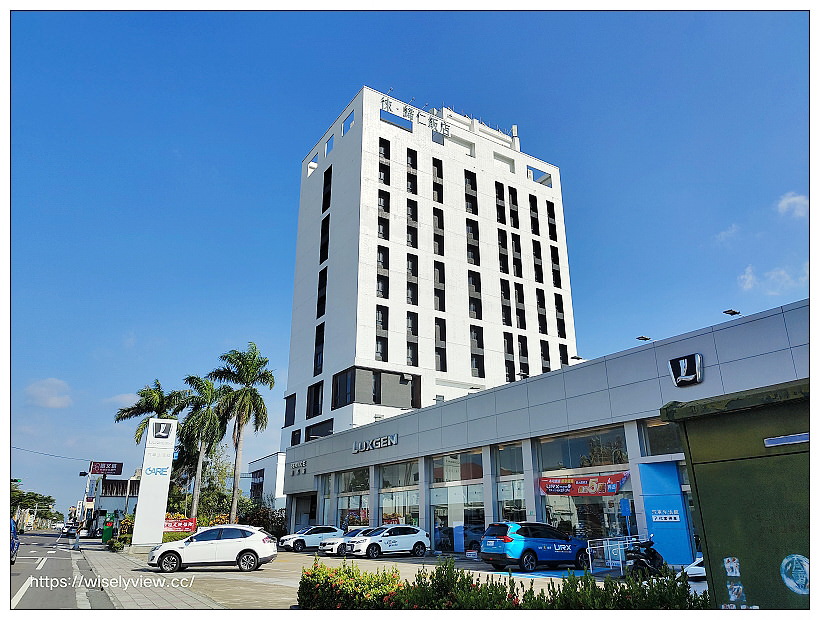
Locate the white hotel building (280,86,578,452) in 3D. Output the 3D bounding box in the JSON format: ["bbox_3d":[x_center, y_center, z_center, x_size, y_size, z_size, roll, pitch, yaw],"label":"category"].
[{"bbox_3d":[3.209,2.172,78.037,32.400,52.500,19.200,12,-23,-30],"label":"white hotel building"}]

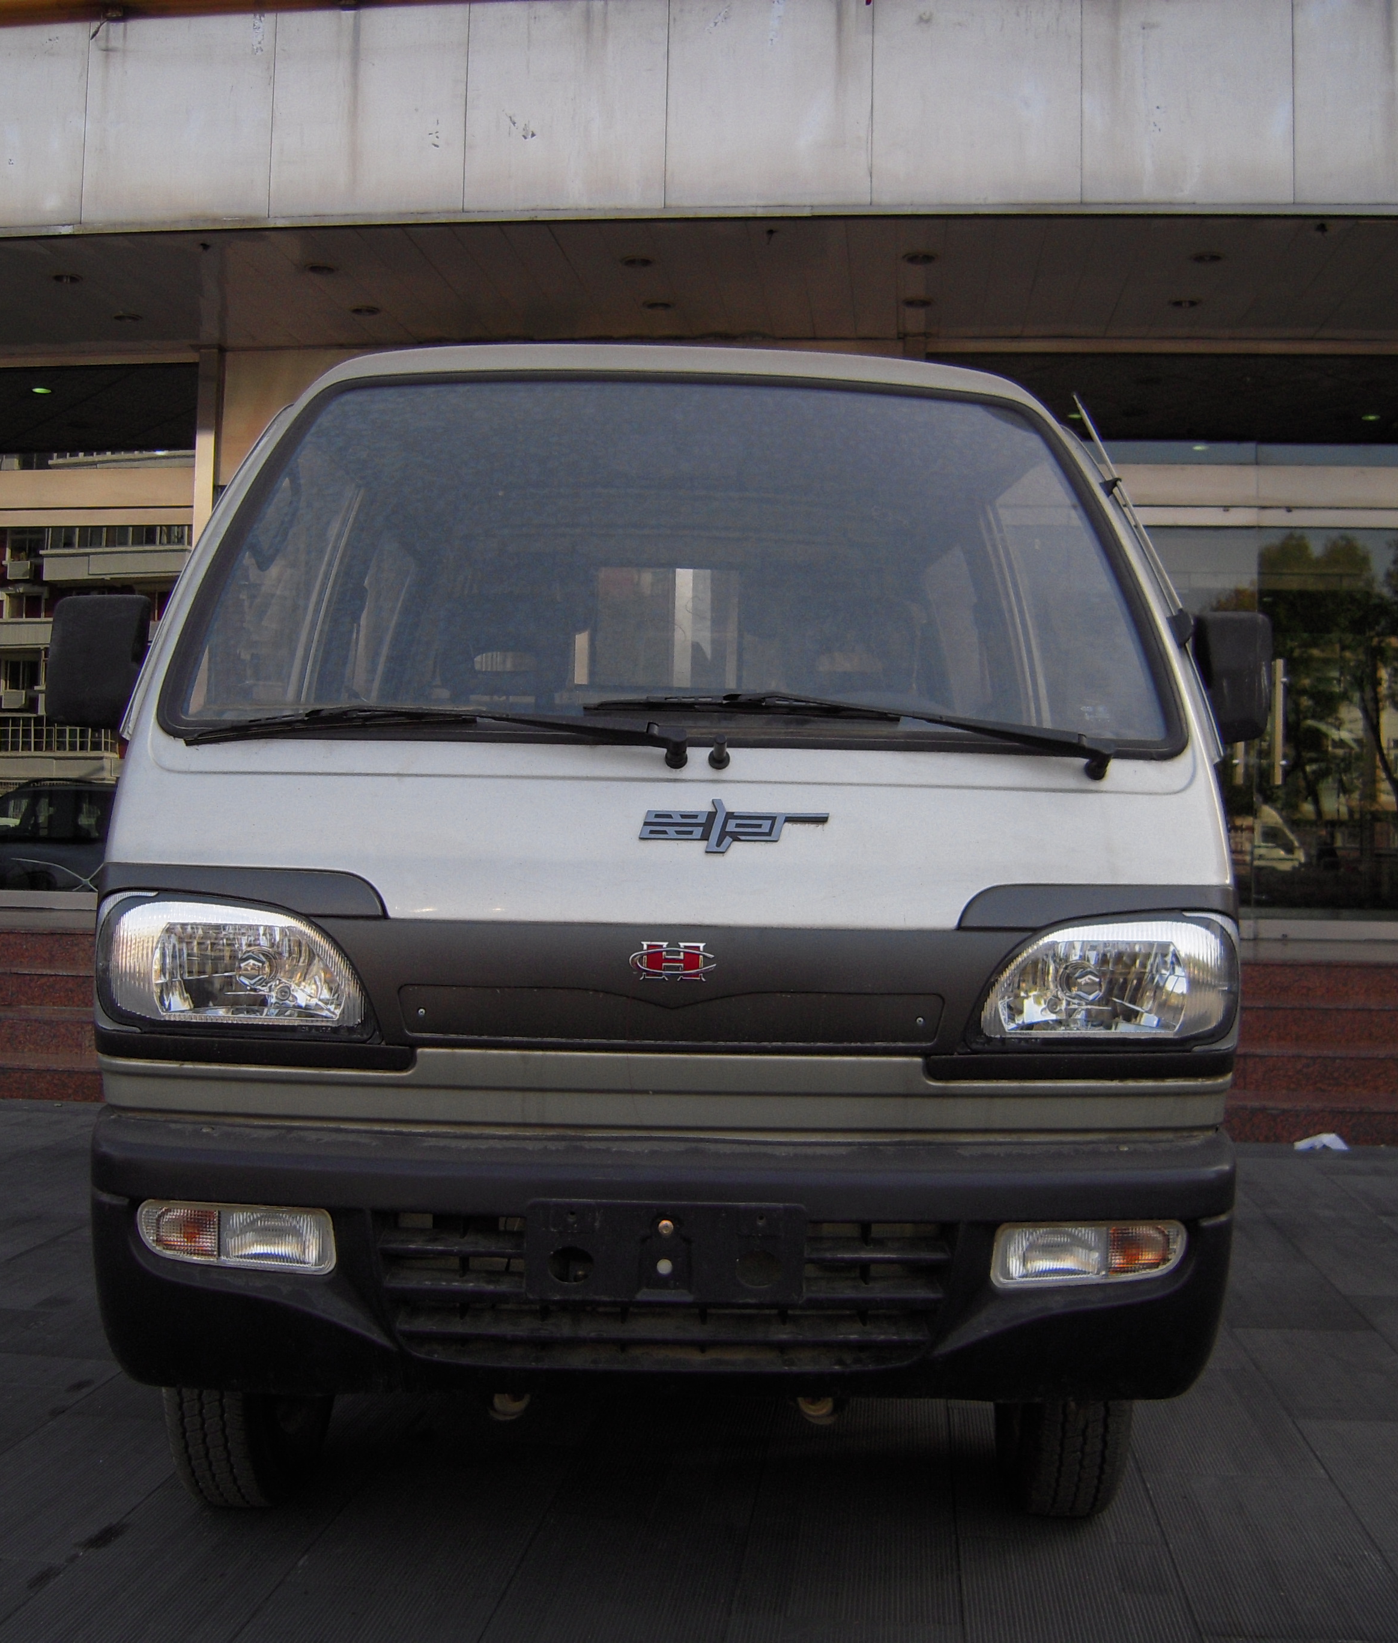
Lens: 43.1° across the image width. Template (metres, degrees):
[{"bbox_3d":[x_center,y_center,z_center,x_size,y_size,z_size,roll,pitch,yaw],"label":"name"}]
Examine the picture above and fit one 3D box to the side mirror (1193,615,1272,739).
[{"bbox_3d":[0.753,-0.204,2.510,0.140,0.190,0.100,1,-1,-1],"label":"side mirror"}]

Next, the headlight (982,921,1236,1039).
[{"bbox_3d":[0.505,0.192,2.169,0.344,0.148,0.155,1,-1,-1],"label":"headlight"}]

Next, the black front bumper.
[{"bbox_3d":[-0.041,0.516,2.154,1.423,0.298,0.270,1,-1,-1],"label":"black front bumper"}]

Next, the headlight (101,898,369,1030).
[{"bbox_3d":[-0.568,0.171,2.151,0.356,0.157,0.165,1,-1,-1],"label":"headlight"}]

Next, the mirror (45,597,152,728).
[{"bbox_3d":[-0.841,-0.223,2.490,0.150,0.195,0.100,1,-1,-1],"label":"mirror"}]

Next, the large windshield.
[{"bbox_3d":[-0.033,-0.366,2.450,1.308,0.743,0.086,1,-38,-1],"label":"large windshield"}]

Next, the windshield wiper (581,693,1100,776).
[{"bbox_3d":[0.193,-0.109,2.190,0.661,0.100,0.071,1,-1,-1],"label":"windshield wiper"}]

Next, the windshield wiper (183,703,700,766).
[{"bbox_3d":[-0.333,-0.109,2.208,0.682,0.074,0.105,1,-1,8],"label":"windshield wiper"}]

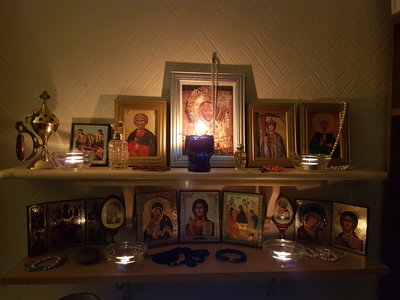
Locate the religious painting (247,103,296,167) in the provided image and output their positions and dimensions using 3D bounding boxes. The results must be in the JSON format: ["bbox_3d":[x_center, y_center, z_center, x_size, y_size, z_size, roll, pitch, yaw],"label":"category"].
[{"bbox_3d":[0.182,-0.037,0.780,0.127,0.164,0.020,1,-7,-5],"label":"religious painting"}]

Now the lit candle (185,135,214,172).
[{"bbox_3d":[0.001,0.008,0.659,0.064,0.077,0.064,1,3,-5],"label":"lit candle"}]

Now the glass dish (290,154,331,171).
[{"bbox_3d":[0.264,0.030,0.718,0.090,0.036,0.090,1,3,0],"label":"glass dish"}]

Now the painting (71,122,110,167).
[{"bbox_3d":[-0.263,-0.010,0.725,0.087,0.103,0.012,0,-9,-13],"label":"painting"}]

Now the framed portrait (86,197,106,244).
[{"bbox_3d":[-0.268,0.183,0.770,0.046,0.118,0.009,0,3,-12],"label":"framed portrait"}]

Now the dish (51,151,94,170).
[{"bbox_3d":[-0.282,0.024,0.671,0.089,0.036,0.089,1,3,-5],"label":"dish"}]

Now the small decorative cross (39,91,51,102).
[{"bbox_3d":[-0.339,-0.117,0.658,0.025,0.024,0.005,0,3,-13],"label":"small decorative cross"}]

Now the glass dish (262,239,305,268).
[{"bbox_3d":[0.186,0.235,0.666,0.090,0.039,0.090,1,3,0],"label":"glass dish"}]

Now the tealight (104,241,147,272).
[{"bbox_3d":[-0.159,0.231,0.642,0.089,0.039,0.089,1,3,-5],"label":"tealight"}]

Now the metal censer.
[{"bbox_3d":[-0.355,-0.044,0.660,0.091,0.170,0.066,1,3,-5],"label":"metal censer"}]

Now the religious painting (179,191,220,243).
[{"bbox_3d":[0.001,0.179,0.809,0.110,0.135,0.014,1,-8,-5],"label":"religious painting"}]

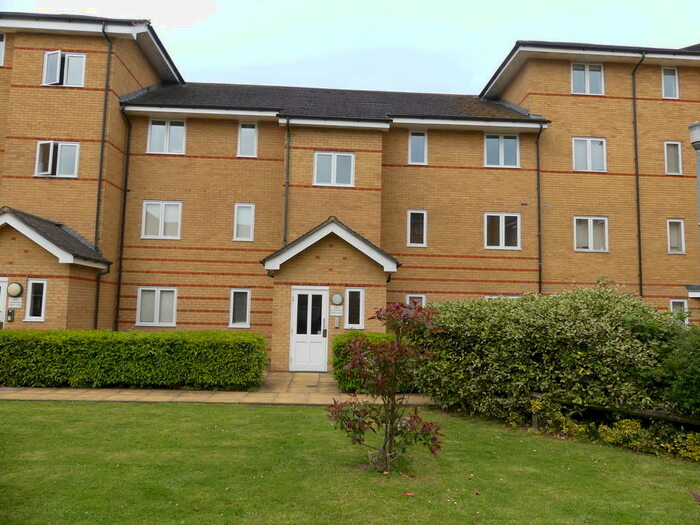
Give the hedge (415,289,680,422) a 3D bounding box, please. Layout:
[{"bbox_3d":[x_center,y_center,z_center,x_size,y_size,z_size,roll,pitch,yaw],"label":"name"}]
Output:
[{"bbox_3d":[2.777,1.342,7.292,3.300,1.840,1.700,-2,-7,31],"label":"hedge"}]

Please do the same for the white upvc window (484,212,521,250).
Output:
[{"bbox_3d":[4.850,-0.970,16.016,1.189,1.151,0.100,2,-6,-3],"label":"white upvc window"}]

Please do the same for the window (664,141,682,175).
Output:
[{"bbox_3d":[10.639,-3.414,16.644,0.590,1.100,0.100,2,-6,-3],"label":"window"}]

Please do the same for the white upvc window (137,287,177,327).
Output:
[{"bbox_3d":[-5.793,1.323,15.158,1.155,1.165,0.100,2,-5,-3],"label":"white upvc window"}]

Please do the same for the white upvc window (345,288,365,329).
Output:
[{"bbox_3d":[0.118,1.146,12.609,0.480,1.010,0.100,2,-6,-3],"label":"white upvc window"}]

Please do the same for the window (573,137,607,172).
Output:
[{"bbox_3d":[7.805,-3.489,16.477,1.140,1.120,0.100,2,-6,-3],"label":"window"}]

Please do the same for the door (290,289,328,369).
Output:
[{"bbox_3d":[-1.010,1.676,12.637,0.945,2.089,0.100,2,-6,-3],"label":"door"}]

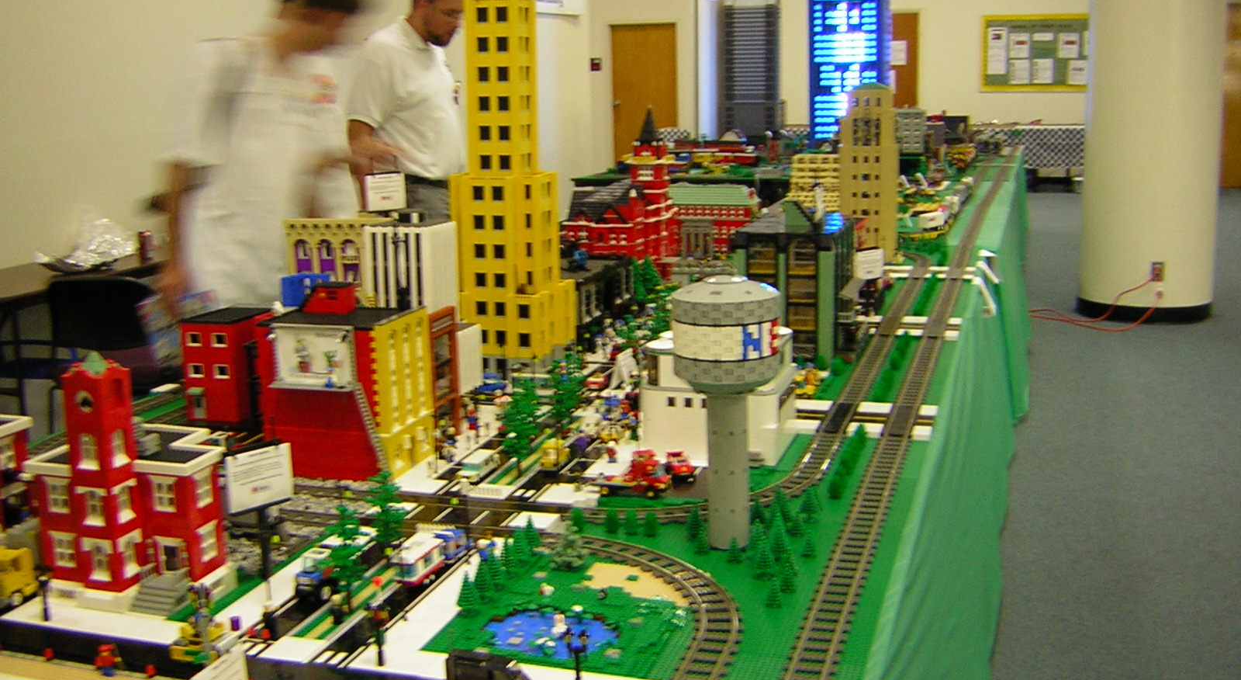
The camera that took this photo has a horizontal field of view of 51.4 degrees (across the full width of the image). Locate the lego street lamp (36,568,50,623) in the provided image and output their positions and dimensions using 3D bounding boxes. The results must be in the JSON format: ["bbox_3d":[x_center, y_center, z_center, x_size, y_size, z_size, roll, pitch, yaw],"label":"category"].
[{"bbox_3d":[-0.789,0.346,1.761,0.021,0.078,0.015,2,12,17],"label":"lego street lamp"}]

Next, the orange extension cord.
[{"bbox_3d":[2.703,-0.238,7.420,0.720,0.270,0.520,2,12,17],"label":"orange extension cord"}]

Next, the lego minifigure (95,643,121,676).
[{"bbox_3d":[-0.638,0.396,1.608,0.026,0.043,0.026,9,15,42],"label":"lego minifigure"}]

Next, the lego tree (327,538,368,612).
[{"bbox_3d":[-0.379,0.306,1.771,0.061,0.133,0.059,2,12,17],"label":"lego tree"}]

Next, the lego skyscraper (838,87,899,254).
[{"bbox_3d":[0.964,-0.642,4.963,0.200,0.660,0.240,2,12,17],"label":"lego skyscraper"}]

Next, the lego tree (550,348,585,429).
[{"bbox_3d":[-0.115,0.110,2.606,0.070,0.172,0.070,2,12,17],"label":"lego tree"}]

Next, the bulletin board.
[{"bbox_3d":[5.008,-3.350,15.076,1.500,0.890,0.030,1,12,17],"label":"bulletin board"}]

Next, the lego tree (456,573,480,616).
[{"bbox_3d":[-0.217,0.354,1.815,0.034,0.064,0.034,-2,11,0],"label":"lego tree"}]

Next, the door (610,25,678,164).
[{"bbox_3d":[0.345,-3.139,17.351,0.910,2.100,0.060,2,12,17],"label":"door"}]

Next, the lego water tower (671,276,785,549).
[{"bbox_3d":[0.168,0.111,1.976,0.163,0.418,0.163,2,12,17],"label":"lego water tower"}]

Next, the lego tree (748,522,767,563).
[{"bbox_3d":[0.210,0.305,1.977,0.034,0.064,0.034,1,12,17],"label":"lego tree"}]

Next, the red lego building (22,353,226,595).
[{"bbox_3d":[-0.690,0.171,1.874,0.242,0.346,0.236,2,12,17],"label":"red lego building"}]

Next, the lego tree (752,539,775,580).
[{"bbox_3d":[0.211,0.320,1.905,0.034,0.064,0.034,1,12,17],"label":"lego tree"}]

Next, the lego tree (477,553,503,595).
[{"bbox_3d":[-0.180,0.325,1.812,0.032,0.058,0.032,2,12,17],"label":"lego tree"}]

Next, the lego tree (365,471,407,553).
[{"bbox_3d":[-0.347,0.267,1.903,0.060,0.154,0.060,2,12,17],"label":"lego tree"}]

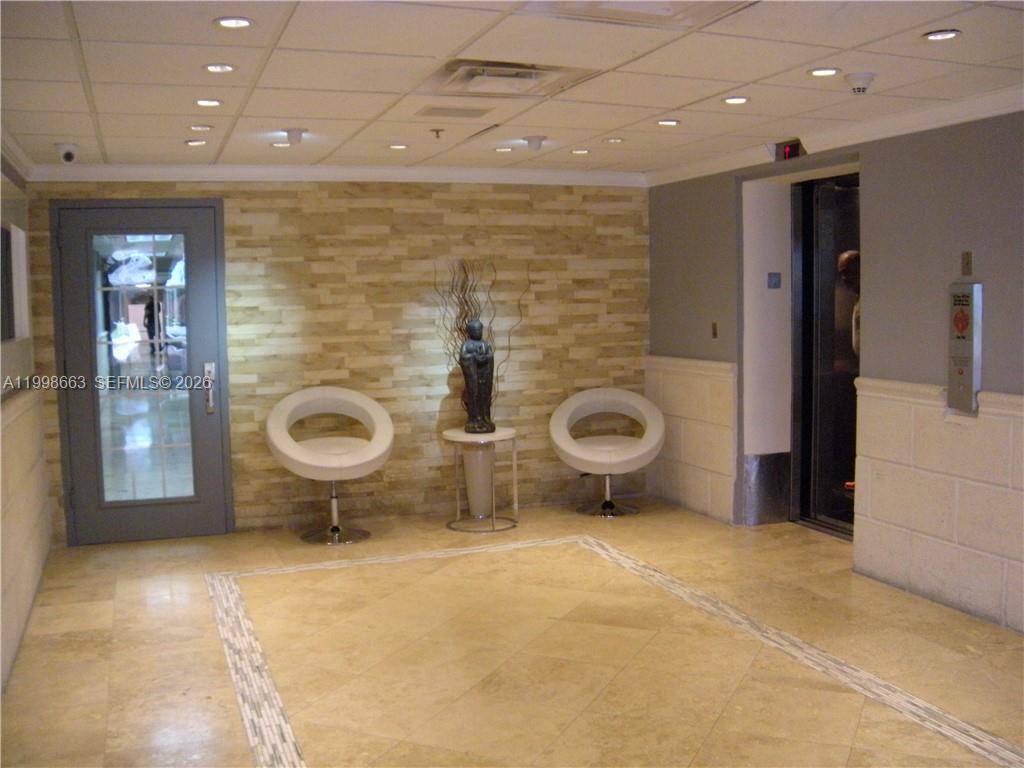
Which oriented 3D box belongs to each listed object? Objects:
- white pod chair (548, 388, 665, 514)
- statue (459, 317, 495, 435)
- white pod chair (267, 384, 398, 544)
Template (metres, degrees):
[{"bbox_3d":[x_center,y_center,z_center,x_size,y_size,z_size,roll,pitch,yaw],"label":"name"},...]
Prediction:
[{"bbox_3d":[0.654,0.457,7.070,0.780,0.810,0.710,-1,5,4],"label":"white pod chair"},{"bbox_3d":[-0.222,-0.056,6.698,0.220,0.727,0.190,-3,5,-18],"label":"statue"},{"bbox_3d":[-1.113,0.495,6.427,0.780,0.910,0.710,-3,5,-20],"label":"white pod chair"}]

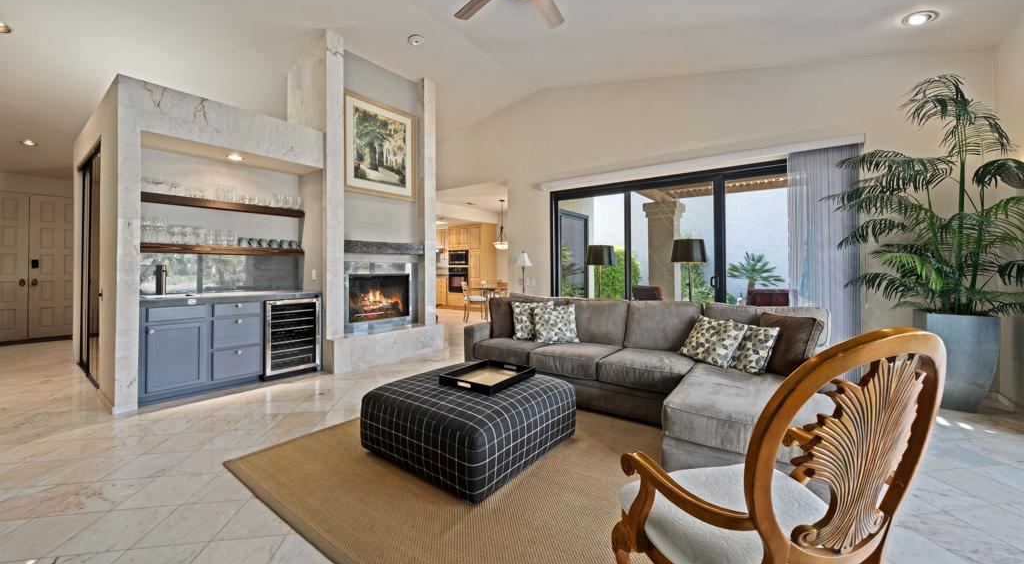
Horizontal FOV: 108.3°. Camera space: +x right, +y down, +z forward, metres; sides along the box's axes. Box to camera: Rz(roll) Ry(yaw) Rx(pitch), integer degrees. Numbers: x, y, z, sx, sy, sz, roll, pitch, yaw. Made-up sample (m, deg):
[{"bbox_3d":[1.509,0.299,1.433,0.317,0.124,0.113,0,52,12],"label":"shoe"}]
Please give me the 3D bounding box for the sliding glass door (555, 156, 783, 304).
[{"bbox_3d":[2.000,-0.127,4.793,3.300,2.450,0.150,-1,-1,32],"label":"sliding glass door"}]

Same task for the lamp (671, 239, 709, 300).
[{"bbox_3d":[1.905,0.311,3.940,0.360,1.553,0.360,-1,-1,33],"label":"lamp"}]

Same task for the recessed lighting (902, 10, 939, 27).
[{"bbox_3d":[3.470,-2.245,3.145,0.210,0.050,0.210,13,6,31],"label":"recessed lighting"}]

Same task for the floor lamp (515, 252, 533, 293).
[{"bbox_3d":[0.172,0.331,5.440,0.280,1.562,0.280,-1,-1,33],"label":"floor lamp"}]

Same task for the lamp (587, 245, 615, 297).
[{"bbox_3d":[1.075,0.321,4.470,0.360,1.552,0.360,-1,-1,33],"label":"lamp"}]

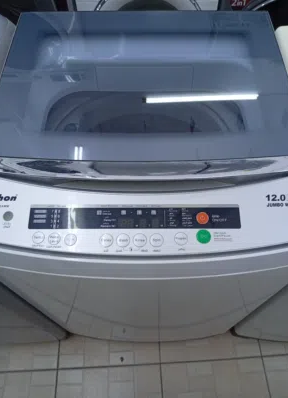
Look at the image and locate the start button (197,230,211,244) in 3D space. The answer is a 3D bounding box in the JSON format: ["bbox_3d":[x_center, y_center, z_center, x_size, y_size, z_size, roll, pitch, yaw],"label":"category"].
[{"bbox_3d":[0.086,0.056,0.449,0.021,0.006,0.021,0,68,0],"label":"start button"}]

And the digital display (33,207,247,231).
[{"bbox_3d":[-0.014,0.029,0.460,0.309,0.008,0.036,0,68,0],"label":"digital display"}]

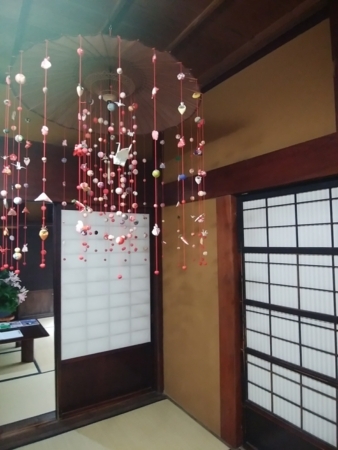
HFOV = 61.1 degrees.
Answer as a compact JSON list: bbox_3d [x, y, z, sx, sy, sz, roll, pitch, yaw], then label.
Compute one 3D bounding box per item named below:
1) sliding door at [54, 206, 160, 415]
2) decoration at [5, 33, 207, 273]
[{"bbox_3d":[-0.510,0.696,2.575,0.955,1.760,0.060,2,-5,-29],"label":"sliding door"},{"bbox_3d":[-0.345,-0.360,1.700,1.100,1.210,1.100,2,-5,-29],"label":"decoration"}]

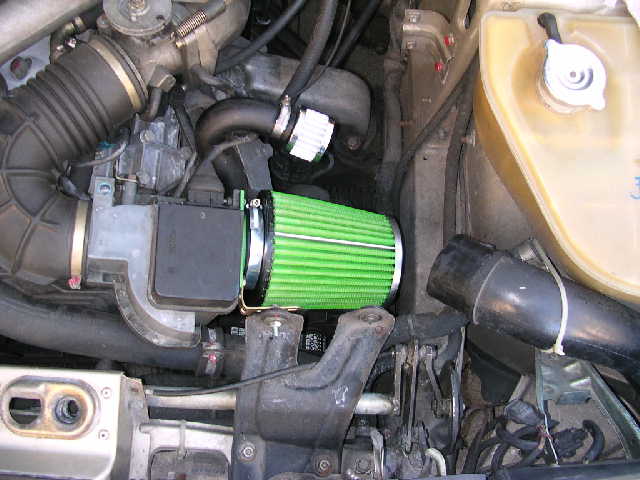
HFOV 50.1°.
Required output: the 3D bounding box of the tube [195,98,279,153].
[{"bbox_3d":[-0.097,-0.133,0.800,0.098,0.055,0.068,0,63,0],"label":"tube"}]

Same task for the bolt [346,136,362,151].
[{"bbox_3d":[0.044,-0.123,0.870,0.016,0.010,0.016,0,63,0],"label":"bolt"}]

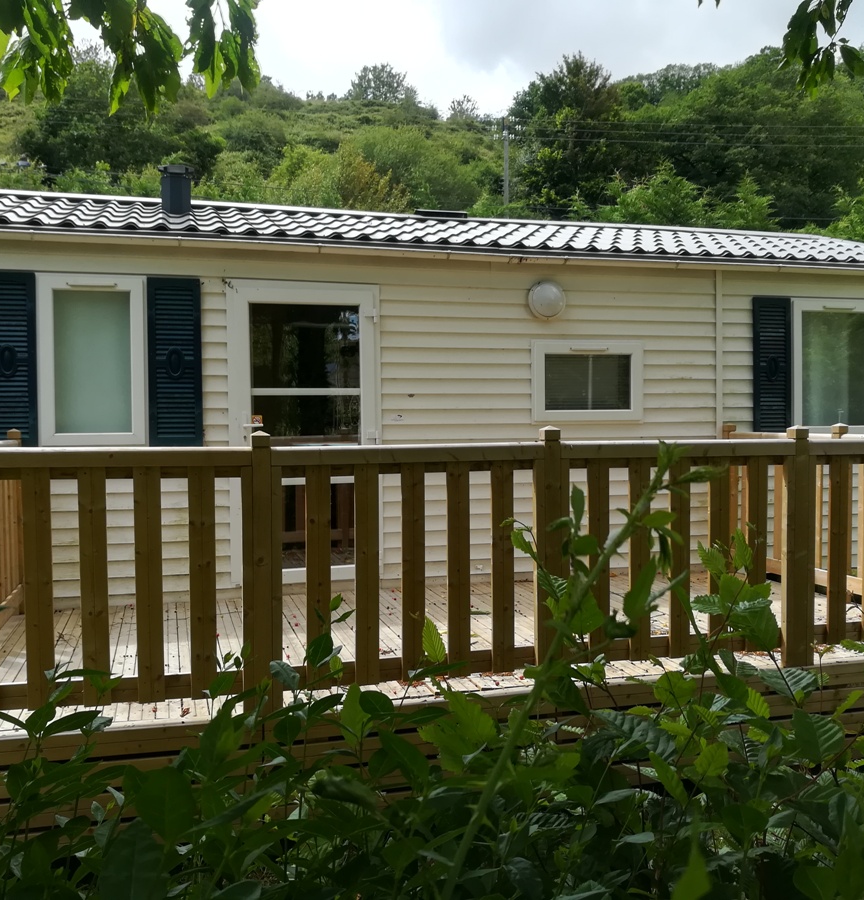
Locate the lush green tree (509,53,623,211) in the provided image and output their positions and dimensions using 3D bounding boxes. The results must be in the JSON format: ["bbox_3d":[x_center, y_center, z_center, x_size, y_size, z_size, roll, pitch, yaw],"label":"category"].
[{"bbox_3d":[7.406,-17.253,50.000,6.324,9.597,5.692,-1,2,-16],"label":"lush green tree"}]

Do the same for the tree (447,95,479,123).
[{"bbox_3d":[3.215,-35.995,95.000,3.373,2.951,3.036,-1,2,-16],"label":"tree"}]

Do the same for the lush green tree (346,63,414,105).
[{"bbox_3d":[-5.714,-40.663,100.000,7.545,4.660,6.790,-1,2,-16],"label":"lush green tree"}]

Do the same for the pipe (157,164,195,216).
[{"bbox_3d":[-1.792,-1.822,6.330,0.244,0.361,0.244,-1,2,-16],"label":"pipe"}]

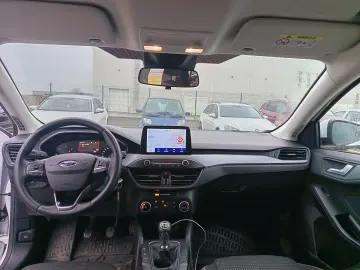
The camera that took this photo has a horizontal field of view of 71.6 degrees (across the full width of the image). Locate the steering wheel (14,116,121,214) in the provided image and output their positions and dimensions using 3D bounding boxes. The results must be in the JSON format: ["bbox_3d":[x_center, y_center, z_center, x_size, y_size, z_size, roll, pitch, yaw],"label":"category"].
[{"bbox_3d":[-0.402,0.110,0.927,0.370,0.370,0.100,-3,-24,-6],"label":"steering wheel"}]

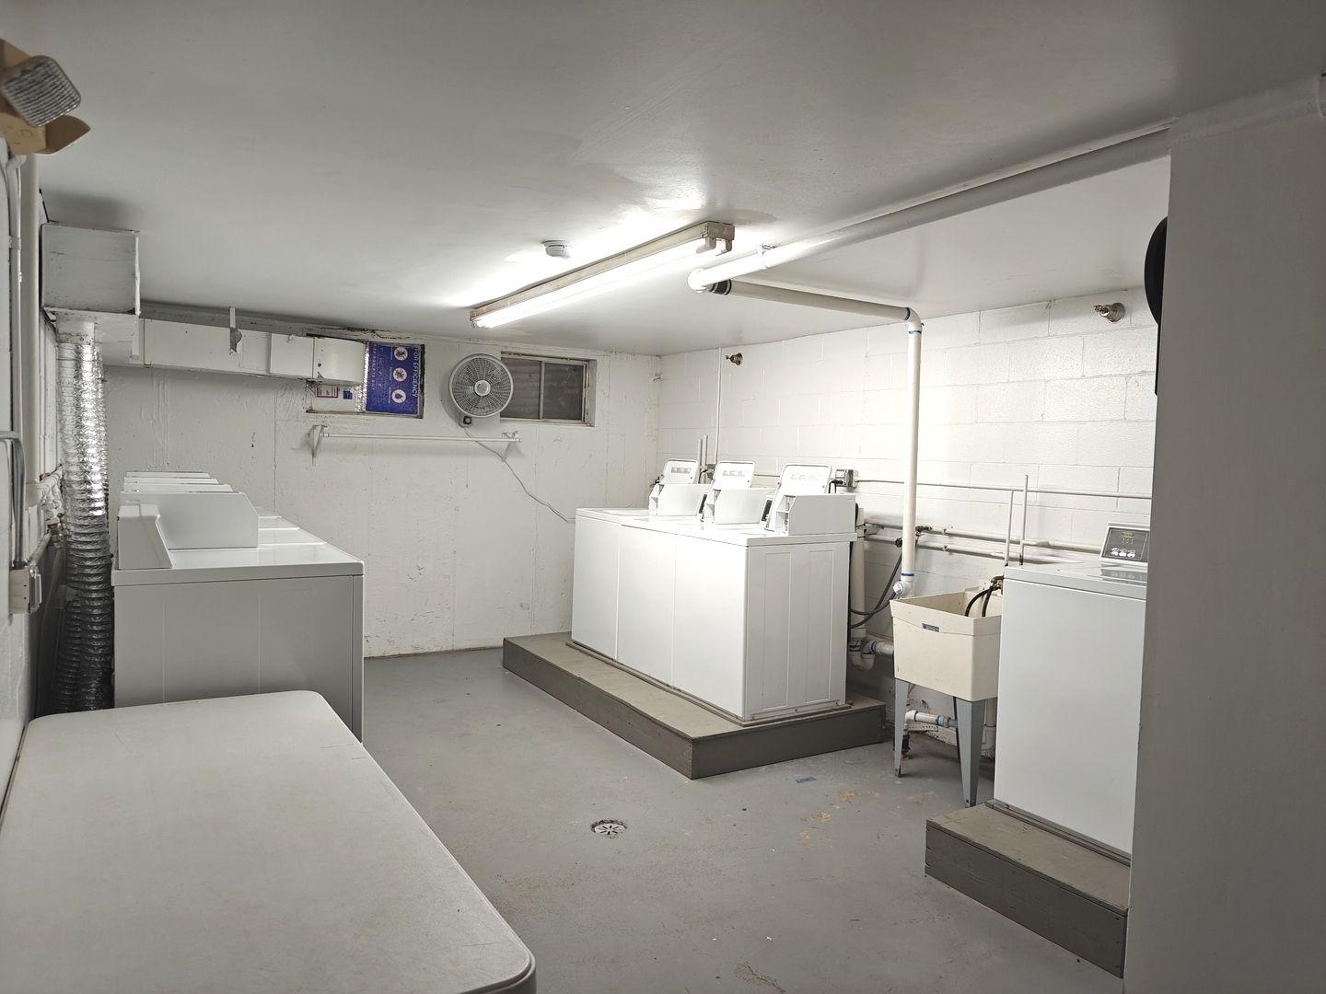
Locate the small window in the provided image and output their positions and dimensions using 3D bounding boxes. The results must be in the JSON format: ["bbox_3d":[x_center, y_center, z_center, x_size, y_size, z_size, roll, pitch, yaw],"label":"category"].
[{"bbox_3d":[-0.899,-0.830,6.876,0.790,0.530,0.100,0,3,-31],"label":"small window"}]

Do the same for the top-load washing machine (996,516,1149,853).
[{"bbox_3d":[1.799,0.760,3.367,0.717,0.937,0.655,-1,4,-32],"label":"top-load washing machine"}]

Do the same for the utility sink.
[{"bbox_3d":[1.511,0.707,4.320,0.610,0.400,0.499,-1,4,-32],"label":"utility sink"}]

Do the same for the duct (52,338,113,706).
[{"bbox_3d":[-1.956,0.170,2.985,0.155,1.425,0.180,-1,4,-32],"label":"duct"}]

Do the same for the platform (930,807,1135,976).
[{"bbox_3d":[1.725,1.350,3.345,1.210,0.208,0.775,-1,4,-32],"label":"platform"}]

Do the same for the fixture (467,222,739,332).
[{"bbox_3d":[-0.430,-0.952,4.062,0.120,0.107,2.460,-1,4,-31],"label":"fixture"}]

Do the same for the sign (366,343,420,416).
[{"bbox_3d":[-1.961,-0.857,6.397,0.398,0.497,0.020,-1,4,-32],"label":"sign"}]

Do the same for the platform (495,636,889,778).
[{"bbox_3d":[0.042,1.182,5.573,1.259,0.205,2.442,-1,4,-32],"label":"platform"}]

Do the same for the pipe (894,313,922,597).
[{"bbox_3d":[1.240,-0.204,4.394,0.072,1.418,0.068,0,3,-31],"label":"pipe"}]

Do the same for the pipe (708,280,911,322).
[{"bbox_3d":[0.707,-0.896,4.026,1.200,0.066,0.066,0,3,-31],"label":"pipe"}]

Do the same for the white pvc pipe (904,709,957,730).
[{"bbox_3d":[1.314,1.091,4.322,0.056,0.056,0.310,-1,-2,-39],"label":"white pvc pipe"}]

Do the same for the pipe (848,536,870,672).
[{"bbox_3d":[1.047,0.556,4.735,0.090,0.760,0.090,2,3,0],"label":"pipe"}]

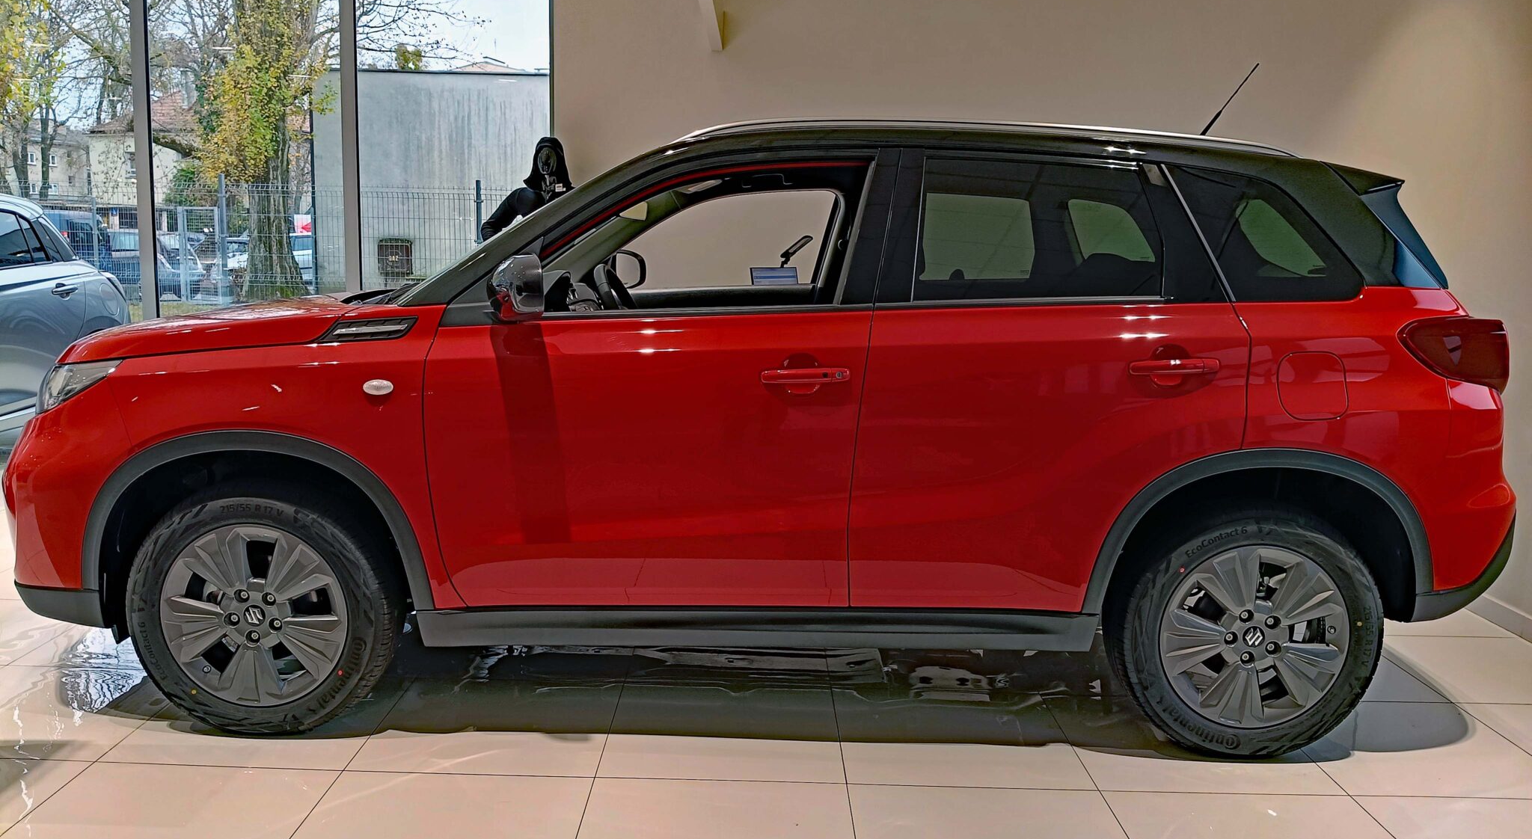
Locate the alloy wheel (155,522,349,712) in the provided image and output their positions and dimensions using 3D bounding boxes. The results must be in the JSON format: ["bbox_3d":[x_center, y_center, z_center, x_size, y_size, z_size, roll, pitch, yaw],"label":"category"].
[{"bbox_3d":[-1.271,0.472,2.950,0.472,0.472,0.185,1,8,0],"label":"alloy wheel"}]

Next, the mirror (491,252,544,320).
[{"bbox_3d":[-0.585,-0.315,2.715,0.125,0.160,0.225,1,8,0],"label":"mirror"}]

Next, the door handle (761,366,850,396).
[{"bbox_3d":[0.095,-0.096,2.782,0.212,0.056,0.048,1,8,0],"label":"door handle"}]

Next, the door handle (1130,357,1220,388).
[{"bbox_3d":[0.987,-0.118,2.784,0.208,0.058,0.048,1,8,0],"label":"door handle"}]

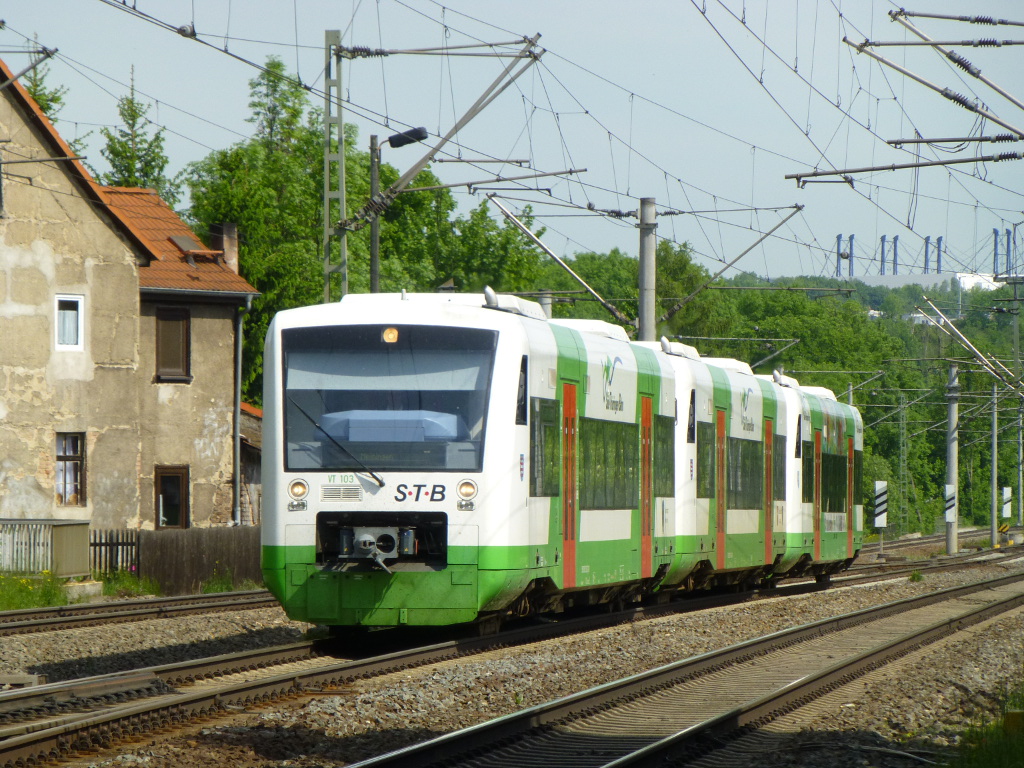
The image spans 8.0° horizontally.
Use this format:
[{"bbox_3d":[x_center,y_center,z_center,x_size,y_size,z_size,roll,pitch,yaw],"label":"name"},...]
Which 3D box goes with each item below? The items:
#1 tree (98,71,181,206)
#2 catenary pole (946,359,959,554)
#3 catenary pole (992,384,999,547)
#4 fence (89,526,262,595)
[{"bbox_3d":[-8.267,-1.176,159.903,4.300,11.400,4.300,0,-1,0],"label":"tree"},{"bbox_3d":[18.851,3.229,315.000,0.480,8.100,0.480,0,-1,6],"label":"catenary pole"},{"bbox_3d":[23.500,3.961,358.000,0.280,7.900,0.280,0,-1,6],"label":"catenary pole"},{"bbox_3d":[-5.500,2.970,122.500,0.100,1.100,15.000,0,-1,8],"label":"fence"}]

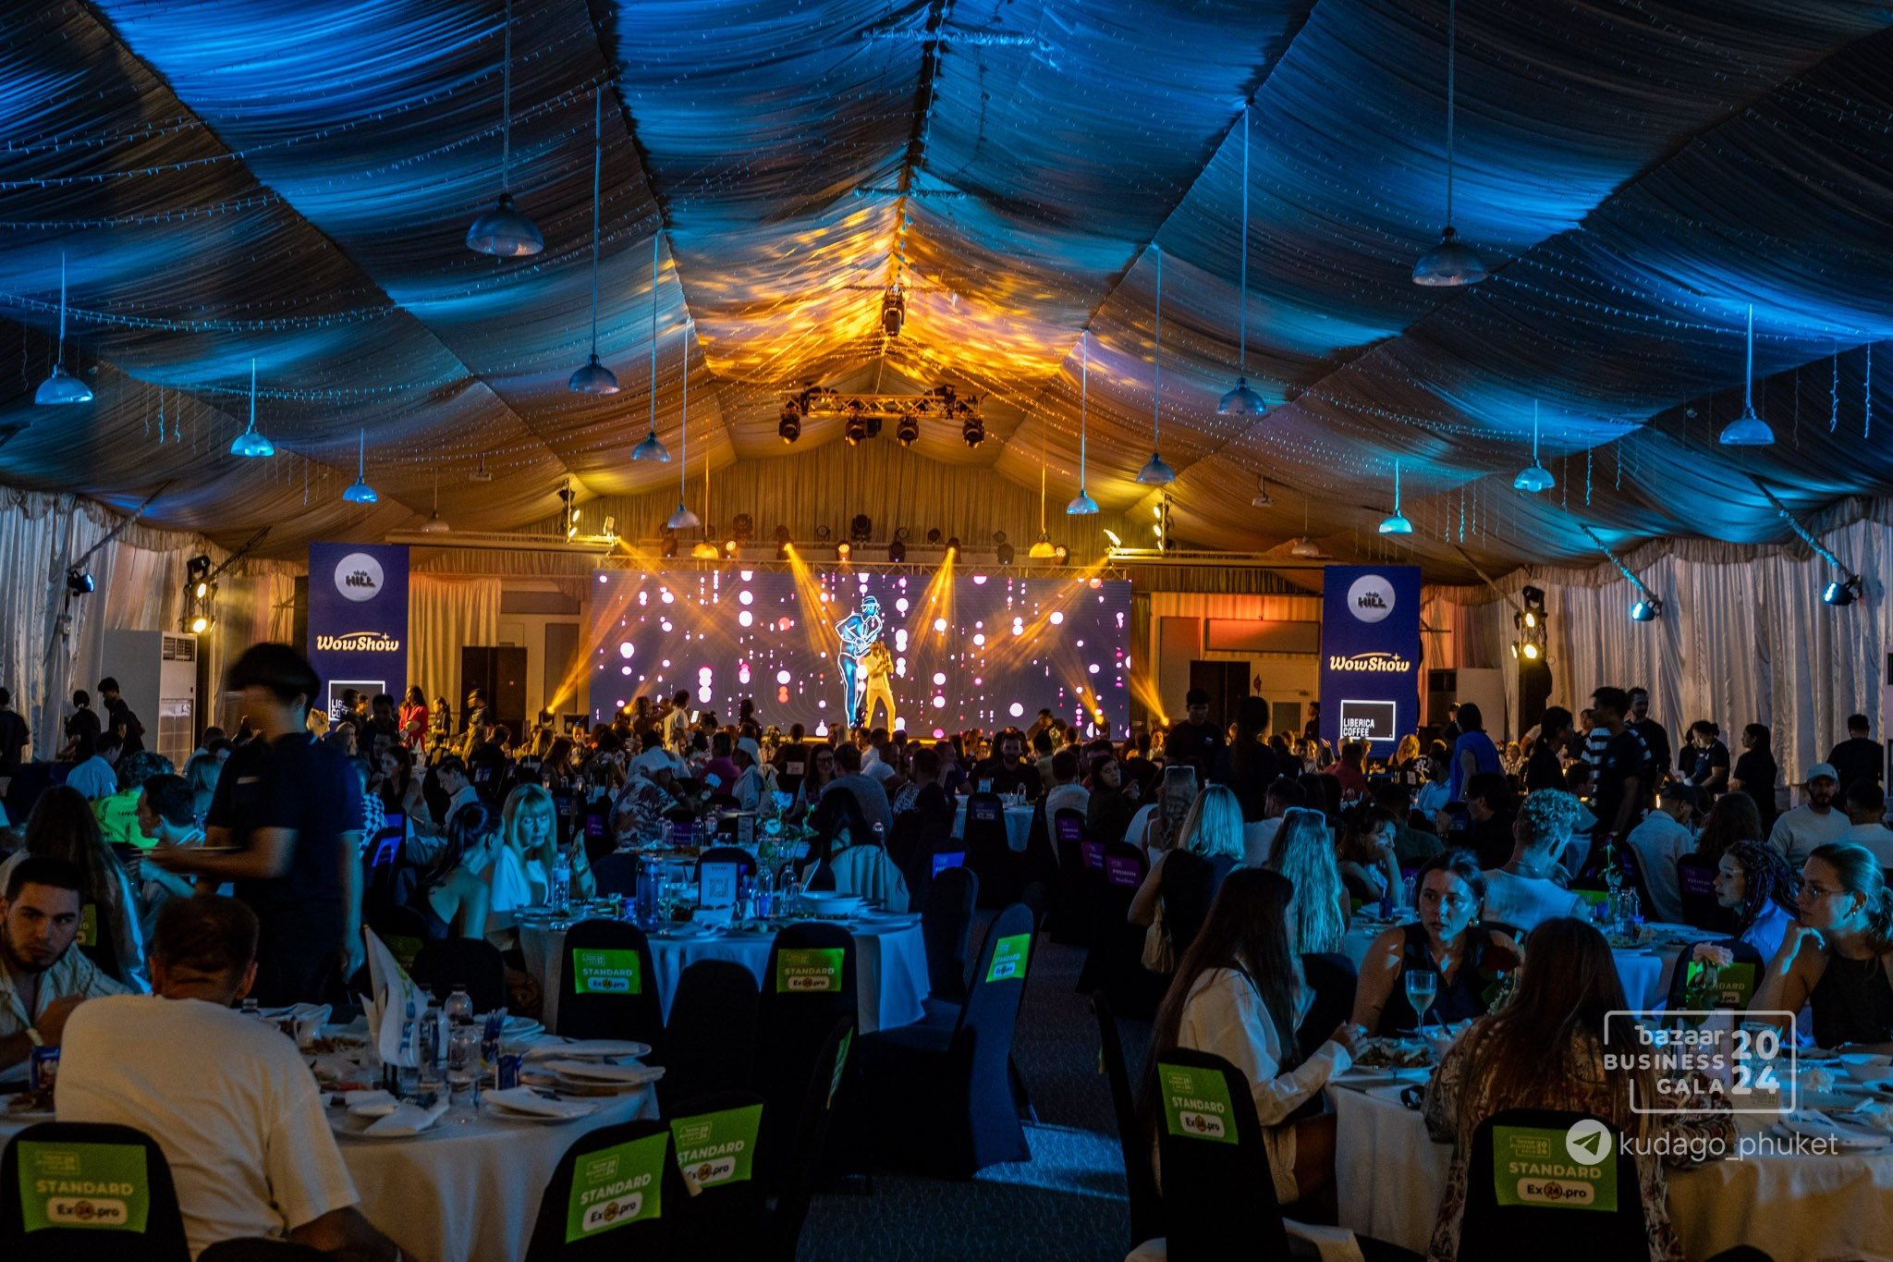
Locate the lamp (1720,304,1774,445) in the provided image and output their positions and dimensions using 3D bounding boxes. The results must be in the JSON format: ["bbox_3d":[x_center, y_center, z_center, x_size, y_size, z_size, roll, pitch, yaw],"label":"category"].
[{"bbox_3d":[6.870,-2.187,17.100,0.435,1.200,0.435,1,-2,-3],"label":"lamp"}]

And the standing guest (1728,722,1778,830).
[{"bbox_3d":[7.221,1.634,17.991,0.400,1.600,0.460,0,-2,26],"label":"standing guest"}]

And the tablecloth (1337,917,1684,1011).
[{"bbox_3d":[2.228,1.536,7.650,1.560,0.750,1.560,1,-2,0],"label":"tablecloth"}]

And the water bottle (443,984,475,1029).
[{"bbox_3d":[-1.079,0.887,4.417,0.065,0.213,0.065,1,-2,0],"label":"water bottle"}]

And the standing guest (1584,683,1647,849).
[{"bbox_3d":[4.153,1.225,12.400,0.320,1.730,0.460,2,-2,-30],"label":"standing guest"}]

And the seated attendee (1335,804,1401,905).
[{"bbox_3d":[2.025,1.399,9.055,0.720,1.200,0.500,-1,-3,37],"label":"seated attendee"}]

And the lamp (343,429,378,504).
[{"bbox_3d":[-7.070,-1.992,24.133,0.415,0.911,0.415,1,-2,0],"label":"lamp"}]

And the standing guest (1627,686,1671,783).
[{"bbox_3d":[5.771,1.353,16.500,0.500,1.780,0.360,1,-2,0],"label":"standing guest"}]

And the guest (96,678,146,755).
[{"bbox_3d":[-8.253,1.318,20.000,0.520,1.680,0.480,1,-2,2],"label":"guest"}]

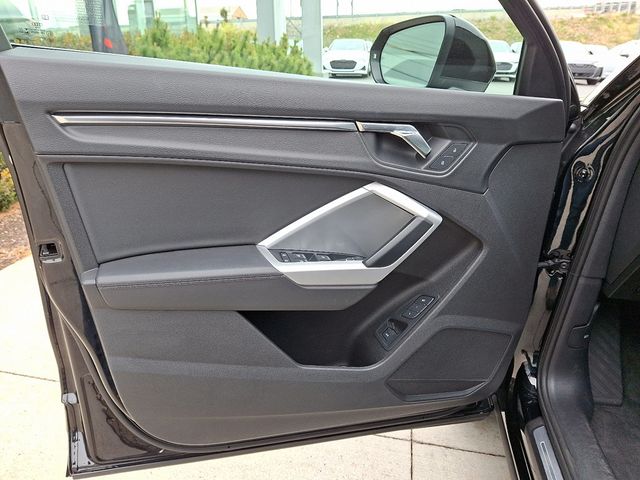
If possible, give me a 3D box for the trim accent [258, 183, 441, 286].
[{"bbox_3d":[0.058,-0.016,0.855,0.335,0.160,0.080,-4,23,-11],"label":"trim accent"}]

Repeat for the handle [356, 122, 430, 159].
[{"bbox_3d":[0.133,-0.179,0.825,0.140,0.065,0.035,-4,23,-11],"label":"handle"}]

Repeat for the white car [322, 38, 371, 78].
[{"bbox_3d":[1.490,-8.157,20.783,1.880,1.460,4.750,5,23,10],"label":"white car"}]

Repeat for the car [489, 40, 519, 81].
[{"bbox_3d":[7.375,-7.618,19.685,1.880,1.460,4.750,5,23,10],"label":"car"}]

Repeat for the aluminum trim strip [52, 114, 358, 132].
[{"bbox_3d":[-0.168,-0.192,0.757,0.482,0.020,0.020,-1,23,-12],"label":"aluminum trim strip"}]

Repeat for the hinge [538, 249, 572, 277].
[{"bbox_3d":[0.552,0.051,1.089,0.070,0.058,0.050,-4,23,-11],"label":"hinge"}]

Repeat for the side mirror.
[{"bbox_3d":[0.243,-0.397,0.997,0.145,0.160,0.230,-17,29,-36],"label":"side mirror"}]

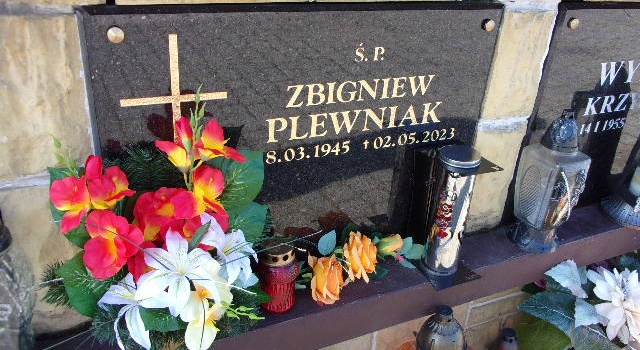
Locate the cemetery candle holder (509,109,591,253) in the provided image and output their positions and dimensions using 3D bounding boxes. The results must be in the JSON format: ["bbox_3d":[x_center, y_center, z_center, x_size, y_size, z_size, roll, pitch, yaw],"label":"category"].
[{"bbox_3d":[0.494,0.009,1.111,0.113,0.305,0.108,-9,30,-24],"label":"cemetery candle holder"}]

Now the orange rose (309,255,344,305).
[{"bbox_3d":[0.012,0.192,0.941,0.064,0.068,0.066,-4,28,-15],"label":"orange rose"}]

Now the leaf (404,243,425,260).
[{"bbox_3d":[0.195,0.156,1.058,0.038,0.030,0.030,-9,30,-24],"label":"leaf"}]

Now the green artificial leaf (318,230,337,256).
[{"bbox_3d":[0.012,0.109,0.838,0.027,0.040,0.015,3,12,-2],"label":"green artificial leaf"}]

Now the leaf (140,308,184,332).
[{"bbox_3d":[-0.198,0.177,0.645,0.058,0.036,0.030,-5,28,-18],"label":"leaf"}]

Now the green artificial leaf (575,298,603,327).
[{"bbox_3d":[0.484,0.249,0.930,0.055,0.050,0.020,21,32,30],"label":"green artificial leaf"}]

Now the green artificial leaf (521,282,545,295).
[{"bbox_3d":[0.462,0.250,1.131,0.045,0.030,0.035,-9,30,-24],"label":"green artificial leaf"}]

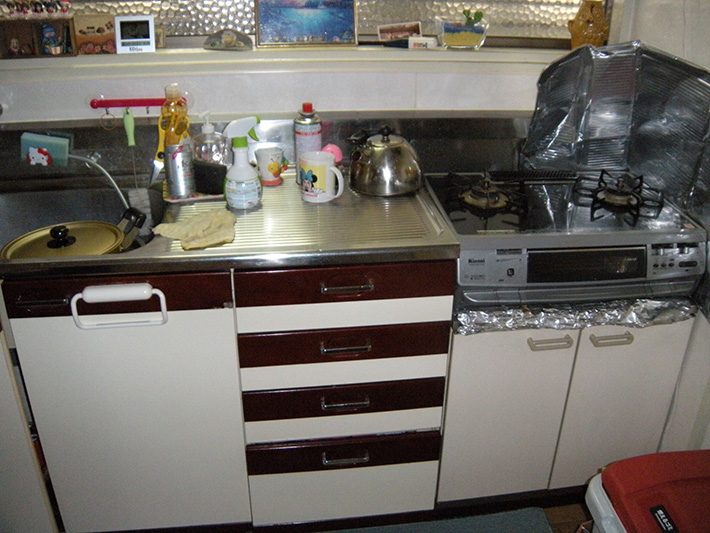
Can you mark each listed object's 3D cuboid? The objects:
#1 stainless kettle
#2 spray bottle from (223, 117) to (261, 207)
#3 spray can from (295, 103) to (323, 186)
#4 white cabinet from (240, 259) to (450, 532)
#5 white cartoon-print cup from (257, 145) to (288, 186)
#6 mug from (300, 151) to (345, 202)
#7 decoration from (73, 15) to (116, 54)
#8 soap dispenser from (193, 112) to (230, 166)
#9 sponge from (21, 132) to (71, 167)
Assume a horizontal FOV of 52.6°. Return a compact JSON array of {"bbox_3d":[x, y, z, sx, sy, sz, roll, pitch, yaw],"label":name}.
[{"bbox_3d":[0.072,-0.277,1.792,0.200,0.148,0.185,1,29,0],"label":"stainless kettle"},{"bbox_3d":[-0.258,-0.244,1.659,0.092,0.210,0.066,-6,30,-13],"label":"spray bottle"},{"bbox_3d":[-0.115,-0.309,1.789,0.067,0.203,0.067,1,29,0],"label":"spray can"},{"bbox_3d":[-0.047,0.215,1.885,0.470,0.755,0.460,-3,29,-7],"label":"white cabinet"},{"bbox_3d":[-0.206,-0.249,1.803,0.077,0.081,0.070,-3,29,-7],"label":"white cartoon-print cup"},{"bbox_3d":[-0.076,-0.214,1.724,0.104,0.101,0.081,-3,29,-7],"label":"mug"},{"bbox_3d":[-0.649,-0.582,1.801,0.100,0.096,0.020,-3,29,-7],"label":"decoration"},{"bbox_3d":[-0.355,-0.289,1.756,0.088,0.180,0.080,17,33,27],"label":"soap dispenser"},{"bbox_3d":[-0.746,-0.282,1.734,0.101,0.060,0.033,6,28,-12],"label":"sponge"}]

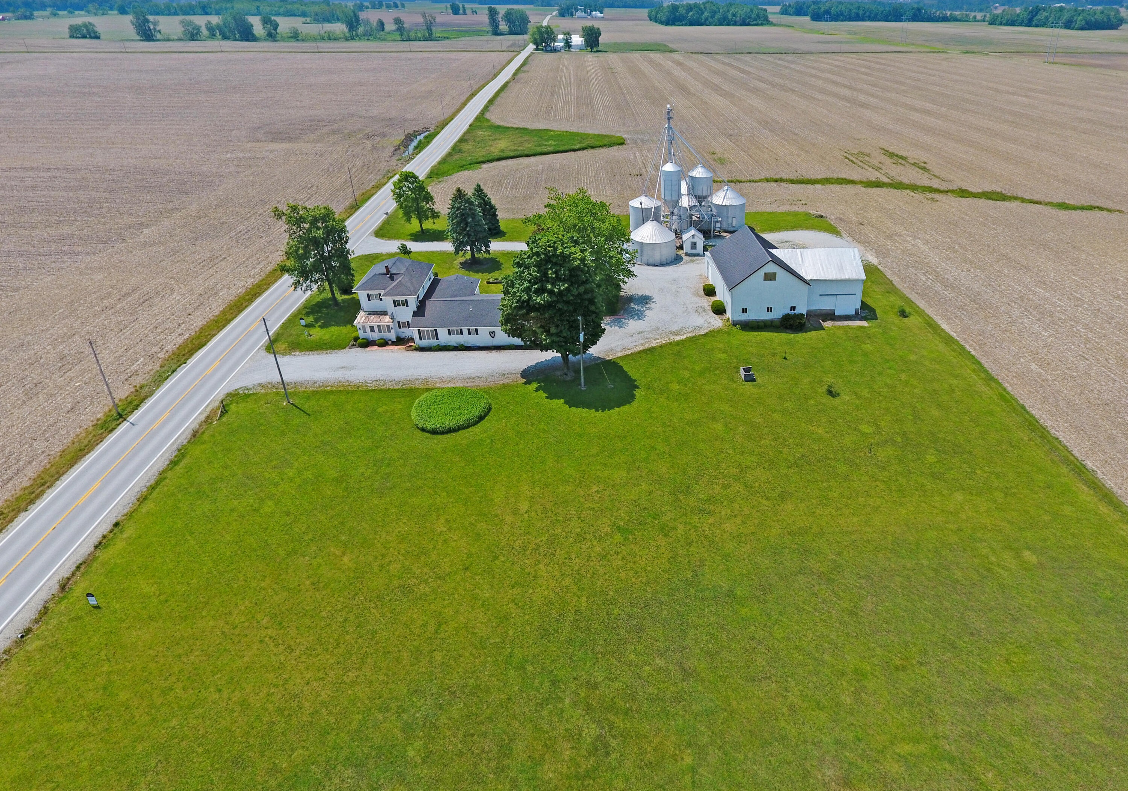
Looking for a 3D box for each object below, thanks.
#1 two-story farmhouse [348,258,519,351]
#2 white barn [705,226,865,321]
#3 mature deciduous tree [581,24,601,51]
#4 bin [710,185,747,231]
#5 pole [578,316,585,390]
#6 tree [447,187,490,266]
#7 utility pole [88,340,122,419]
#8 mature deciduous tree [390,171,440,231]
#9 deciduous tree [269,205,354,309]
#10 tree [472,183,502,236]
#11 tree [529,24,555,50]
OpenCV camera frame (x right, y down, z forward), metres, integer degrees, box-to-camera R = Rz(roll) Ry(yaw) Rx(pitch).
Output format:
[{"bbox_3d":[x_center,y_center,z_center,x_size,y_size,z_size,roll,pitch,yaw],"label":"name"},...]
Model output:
[{"bbox_3d":[-16.473,-14.156,92.093,24.482,8.362,15.616,0,32,-1],"label":"two-story farmhouse"},{"bbox_3d":[33.587,-18.899,99.154,20.497,9.057,16.309,-1,32,-1],"label":"white barn"},{"bbox_3d":[23.198,-300.131,547.381,16.636,19.374,16.636,0,32,0],"label":"mature deciduous tree"},{"bbox_3d":[32.941,-37.999,131.079,7.103,8.206,7.103,0,32,0],"label":"bin"},{"bbox_3d":[2.206,-4.819,75.729,0.604,9.571,0.504,0,32,0],"label":"pole"},{"bbox_3d":[-16.294,-28.929,112.120,7.452,12.585,7.452,0,32,0],"label":"tree"},{"bbox_3d":[-49.710,-1.657,70.579,0.353,9.571,0.353,0,32,0],"label":"utility pole"},{"bbox_3d":[-28.600,-37.519,126.932,9.329,11.727,8.863,0,32,0],"label":"mature deciduous tree"},{"bbox_3d":[-35.995,-20.209,95.352,10.902,15.269,10.902,0,32,0],"label":"deciduous tree"},{"bbox_3d":[-16.447,-36.806,127.879,7.144,9.712,7.144,0,32,0],"label":"tree"},{"bbox_3d":[-19.237,-305.963,557.252,21.102,18.985,18.215,0,32,0],"label":"tree"}]

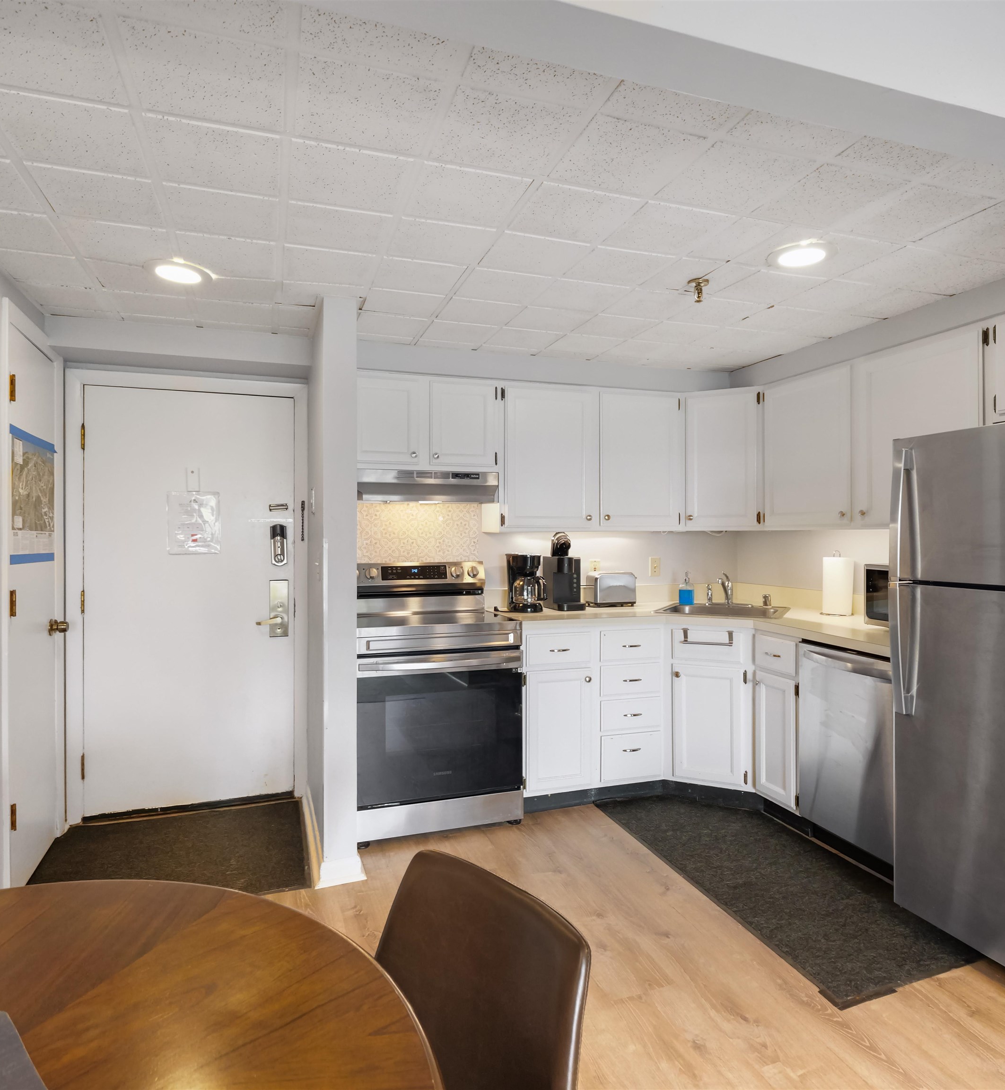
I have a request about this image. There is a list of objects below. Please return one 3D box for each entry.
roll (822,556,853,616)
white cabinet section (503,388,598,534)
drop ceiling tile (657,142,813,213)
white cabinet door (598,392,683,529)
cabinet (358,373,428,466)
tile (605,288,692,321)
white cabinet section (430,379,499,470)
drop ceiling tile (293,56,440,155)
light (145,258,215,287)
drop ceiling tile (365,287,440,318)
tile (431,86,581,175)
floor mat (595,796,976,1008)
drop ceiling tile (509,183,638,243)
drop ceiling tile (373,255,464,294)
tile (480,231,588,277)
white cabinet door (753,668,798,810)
[{"bbox_3d":[1.632,0.196,3.274,0.135,0.285,0.135,0,1,0],"label":"roll"},{"bbox_3d":[0.250,-0.431,3.348,0.508,0.700,0.022,0,1,-19],"label":"white cabinet section"},{"bbox_3d":[0.585,-0.938,1.720,0.282,0.020,0.285,-1,1,-19],"label":"drop ceiling tile"},{"bbox_3d":[0.750,-0.453,3.607,0.497,0.717,0.022,0,1,-18],"label":"white cabinet door"},{"bbox_3d":[-0.598,-0.593,3.318,0.385,0.455,0.320,0,1,-19],"label":"cabinet"},{"bbox_3d":[0.579,-0.959,2.675,0.282,0.020,0.285,-1,1,-19],"label":"tile"},{"bbox_3d":[-0.190,-0.591,3.300,0.338,0.408,0.022,-1,1,-19],"label":"white cabinet section"},{"bbox_3d":[-0.298,-0.932,1.435,0.282,0.017,0.278,0,1,-18],"label":"drop ceiling tile"},{"bbox_3d":[-1.098,-0.926,2.280,0.210,0.025,0.210,-1,1,-19],"label":"light"},{"bbox_3d":[-0.399,-0.954,2.659,0.282,0.017,0.278,0,1,-18],"label":"drop ceiling tile"},{"bbox_3d":[-0.002,-0.932,1.519,0.280,0.020,0.280,0,1,-19],"label":"tile"},{"bbox_3d":[1.028,1.287,2.725,0.672,0.010,1.502,-1,1,-19],"label":"floor mat"},{"bbox_3d":[0.191,-0.930,1.877,0.290,0.020,0.290,-1,2,-19],"label":"drop ceiling tile"},{"bbox_3d":[-0.305,-0.943,2.390,0.280,0.020,0.280,0,1,-19],"label":"drop ceiling tile"},{"bbox_3d":[0.094,-0.945,2.182,0.282,0.020,0.285,-1,1,-19],"label":"tile"},{"bbox_3d":[1.224,0.865,3.014,0.022,0.561,0.231,0,0,-23],"label":"white cabinet door"}]

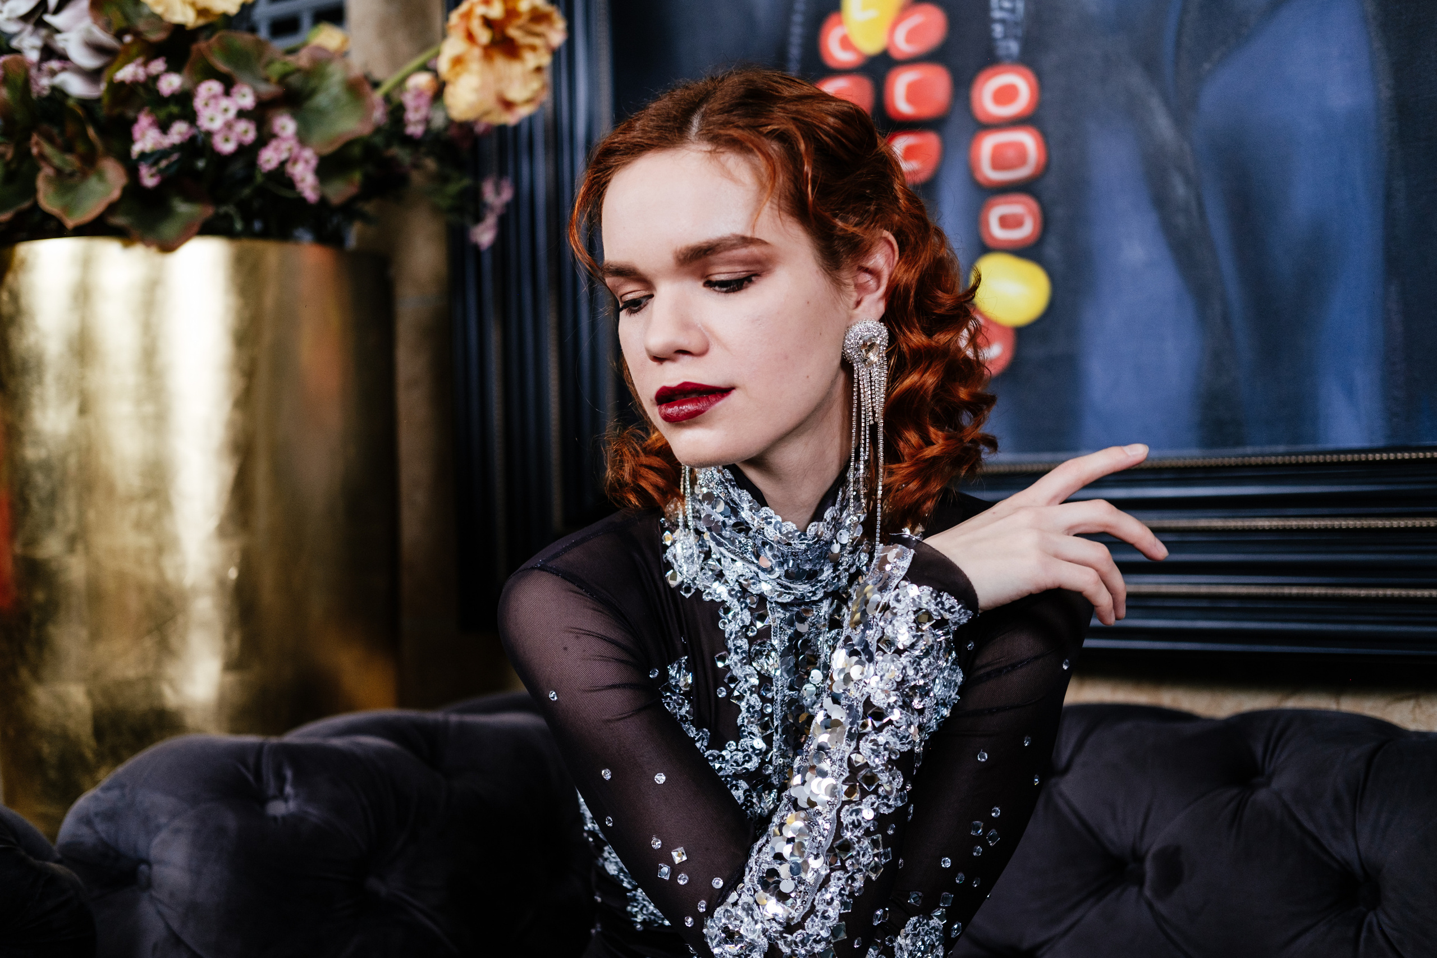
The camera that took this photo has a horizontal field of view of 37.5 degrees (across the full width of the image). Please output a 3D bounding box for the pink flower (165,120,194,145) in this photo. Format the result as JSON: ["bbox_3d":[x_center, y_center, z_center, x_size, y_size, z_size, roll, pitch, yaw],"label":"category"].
[{"bbox_3d":[-0.464,-0.298,1.820,0.023,0.020,0.020,-2,1,-12],"label":"pink flower"}]

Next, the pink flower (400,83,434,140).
[{"bbox_3d":[-0.274,-0.333,1.920,0.028,0.047,0.030,-2,1,-12],"label":"pink flower"}]

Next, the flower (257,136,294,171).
[{"bbox_3d":[-0.386,-0.283,1.840,0.030,0.028,0.028,-2,1,-12],"label":"flower"}]

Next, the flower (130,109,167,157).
[{"bbox_3d":[-0.493,-0.299,1.830,0.030,0.039,0.032,-2,1,-12],"label":"flower"}]

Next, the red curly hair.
[{"bbox_3d":[0.037,-0.105,1.250,0.235,0.280,0.265,-1,9,38],"label":"red curly hair"}]

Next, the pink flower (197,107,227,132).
[{"bbox_3d":[-0.436,-0.309,1.820,0.024,0.021,0.020,-2,1,-12],"label":"pink flower"}]

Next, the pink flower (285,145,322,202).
[{"bbox_3d":[-0.362,-0.265,1.840,0.031,0.047,0.033,-2,1,-12],"label":"pink flower"}]

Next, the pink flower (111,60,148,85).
[{"bbox_3d":[-0.512,-0.354,1.840,0.029,0.020,0.026,-2,1,-12],"label":"pink flower"}]

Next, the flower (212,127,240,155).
[{"bbox_3d":[-0.424,-0.290,1.820,0.022,0.022,0.020,-2,1,-12],"label":"flower"}]

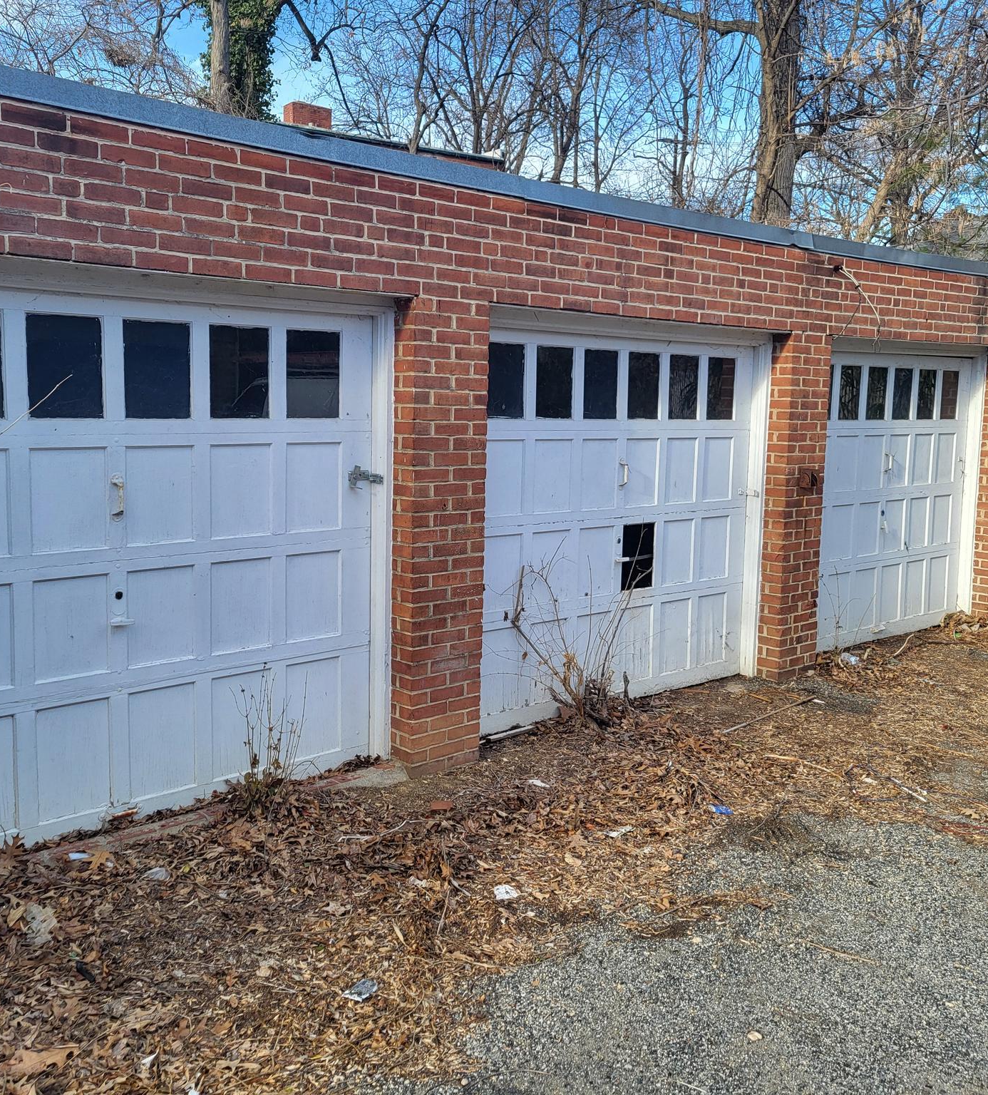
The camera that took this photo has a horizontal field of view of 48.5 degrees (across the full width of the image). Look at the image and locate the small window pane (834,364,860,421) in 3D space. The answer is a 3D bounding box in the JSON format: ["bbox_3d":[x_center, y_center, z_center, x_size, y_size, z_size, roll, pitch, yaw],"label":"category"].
[{"bbox_3d":[2.499,-1.077,7.656,0.281,0.371,0.030,-6,10,-41],"label":"small window pane"}]

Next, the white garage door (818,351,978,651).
[{"bbox_3d":[2.879,-0.359,8.117,2.434,2.111,0.080,-6,10,-41],"label":"white garage door"}]

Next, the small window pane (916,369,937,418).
[{"bbox_3d":[3.305,-1.159,8.370,0.279,0.371,0.030,-6,10,-41],"label":"small window pane"}]

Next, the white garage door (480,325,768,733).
[{"bbox_3d":[0.700,-0.120,6.189,2.434,2.088,0.080,-6,10,-41],"label":"white garage door"}]

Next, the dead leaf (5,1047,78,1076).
[{"bbox_3d":[-1.172,1.316,2.816,0.171,0.020,0.112,1,8,1],"label":"dead leaf"}]

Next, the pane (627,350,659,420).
[{"bbox_3d":[0.858,-0.911,6.202,0.279,0.371,0.030,-6,10,-41],"label":"pane"}]

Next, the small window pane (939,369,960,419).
[{"bbox_3d":[3.571,-1.186,8.606,0.276,0.371,0.030,-6,10,-41],"label":"small window pane"}]

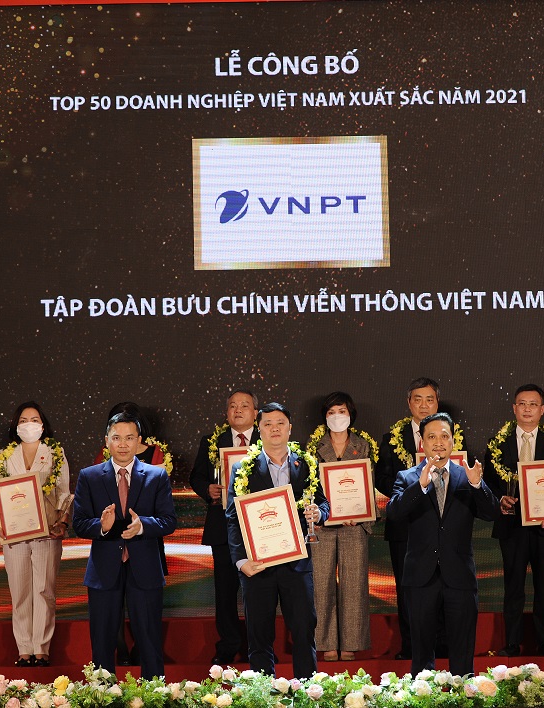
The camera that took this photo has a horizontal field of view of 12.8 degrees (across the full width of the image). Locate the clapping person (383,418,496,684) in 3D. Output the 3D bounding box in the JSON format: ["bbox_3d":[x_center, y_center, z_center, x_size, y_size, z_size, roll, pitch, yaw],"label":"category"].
[{"bbox_3d":[0.917,1.149,13.100,0.610,1.660,0.480,-1,-3,3],"label":"clapping person"}]

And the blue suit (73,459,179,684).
[{"bbox_3d":[-0.754,1.231,12.550,0.540,1.390,0.400,-1,-2,-1],"label":"blue suit"}]

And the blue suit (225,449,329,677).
[{"bbox_3d":[0.034,1.184,12.550,0.540,1.400,0.400,-1,-2,0],"label":"blue suit"}]

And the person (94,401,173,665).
[{"bbox_3d":[-0.847,1.083,14.700,0.490,1.600,0.380,-1,-2,-2],"label":"person"}]

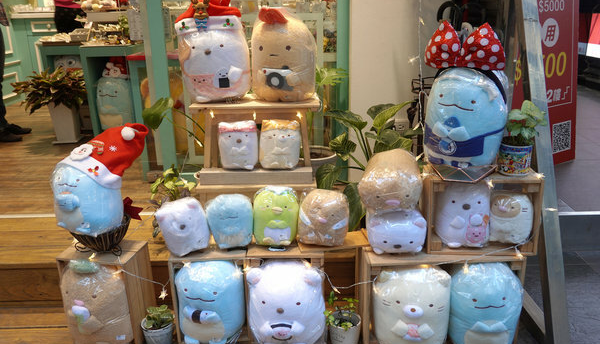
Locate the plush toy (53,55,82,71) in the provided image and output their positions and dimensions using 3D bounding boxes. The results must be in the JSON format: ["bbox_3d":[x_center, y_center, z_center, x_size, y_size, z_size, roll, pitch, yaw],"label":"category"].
[{"bbox_3d":[-1.820,-0.749,4.122,0.230,0.360,0.200,-3,16,-6],"label":"plush toy"}]

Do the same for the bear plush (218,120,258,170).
[{"bbox_3d":[-0.218,-0.095,1.846,0.138,0.173,0.105,-3,16,-4],"label":"bear plush"}]

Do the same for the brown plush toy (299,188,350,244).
[{"bbox_3d":[0.072,0.138,1.582,0.153,0.170,0.122,-1,16,2],"label":"brown plush toy"}]

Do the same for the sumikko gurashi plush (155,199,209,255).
[{"bbox_3d":[-0.382,0.180,1.693,0.150,0.189,0.120,-22,19,2],"label":"sumikko gurashi plush"}]

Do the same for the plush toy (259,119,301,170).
[{"bbox_3d":[-0.077,-0.108,2.033,0.158,0.190,0.123,-4,18,-7],"label":"plush toy"}]

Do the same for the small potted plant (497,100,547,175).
[{"bbox_3d":[0.647,-0.102,1.510,0.125,0.216,0.120,-1,16,0],"label":"small potted plant"}]

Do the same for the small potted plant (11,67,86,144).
[{"bbox_3d":[-1.748,-0.480,3.754,0.504,0.515,0.448,-1,18,0],"label":"small potted plant"}]

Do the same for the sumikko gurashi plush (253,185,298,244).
[{"bbox_3d":[-0.080,0.151,1.757,0.149,0.196,0.116,-2,18,-3],"label":"sumikko gurashi plush"}]

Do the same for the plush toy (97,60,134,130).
[{"bbox_3d":[-1.380,-0.577,3.915,0.245,0.521,0.190,-1,16,3],"label":"plush toy"}]

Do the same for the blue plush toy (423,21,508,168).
[{"bbox_3d":[0.471,-0.221,1.476,0.225,0.405,0.175,9,19,32],"label":"blue plush toy"}]

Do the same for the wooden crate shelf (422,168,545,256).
[{"bbox_3d":[0.541,0.112,1.565,0.313,0.232,0.155,0,16,5],"label":"wooden crate shelf"}]

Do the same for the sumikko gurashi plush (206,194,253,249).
[{"bbox_3d":[-0.237,0.168,1.748,0.146,0.175,0.117,-10,19,-3],"label":"sumikko gurashi plush"}]

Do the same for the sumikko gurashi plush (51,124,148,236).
[{"bbox_3d":[-0.592,0.024,1.539,0.238,0.330,0.215,12,12,17],"label":"sumikko gurashi plush"}]

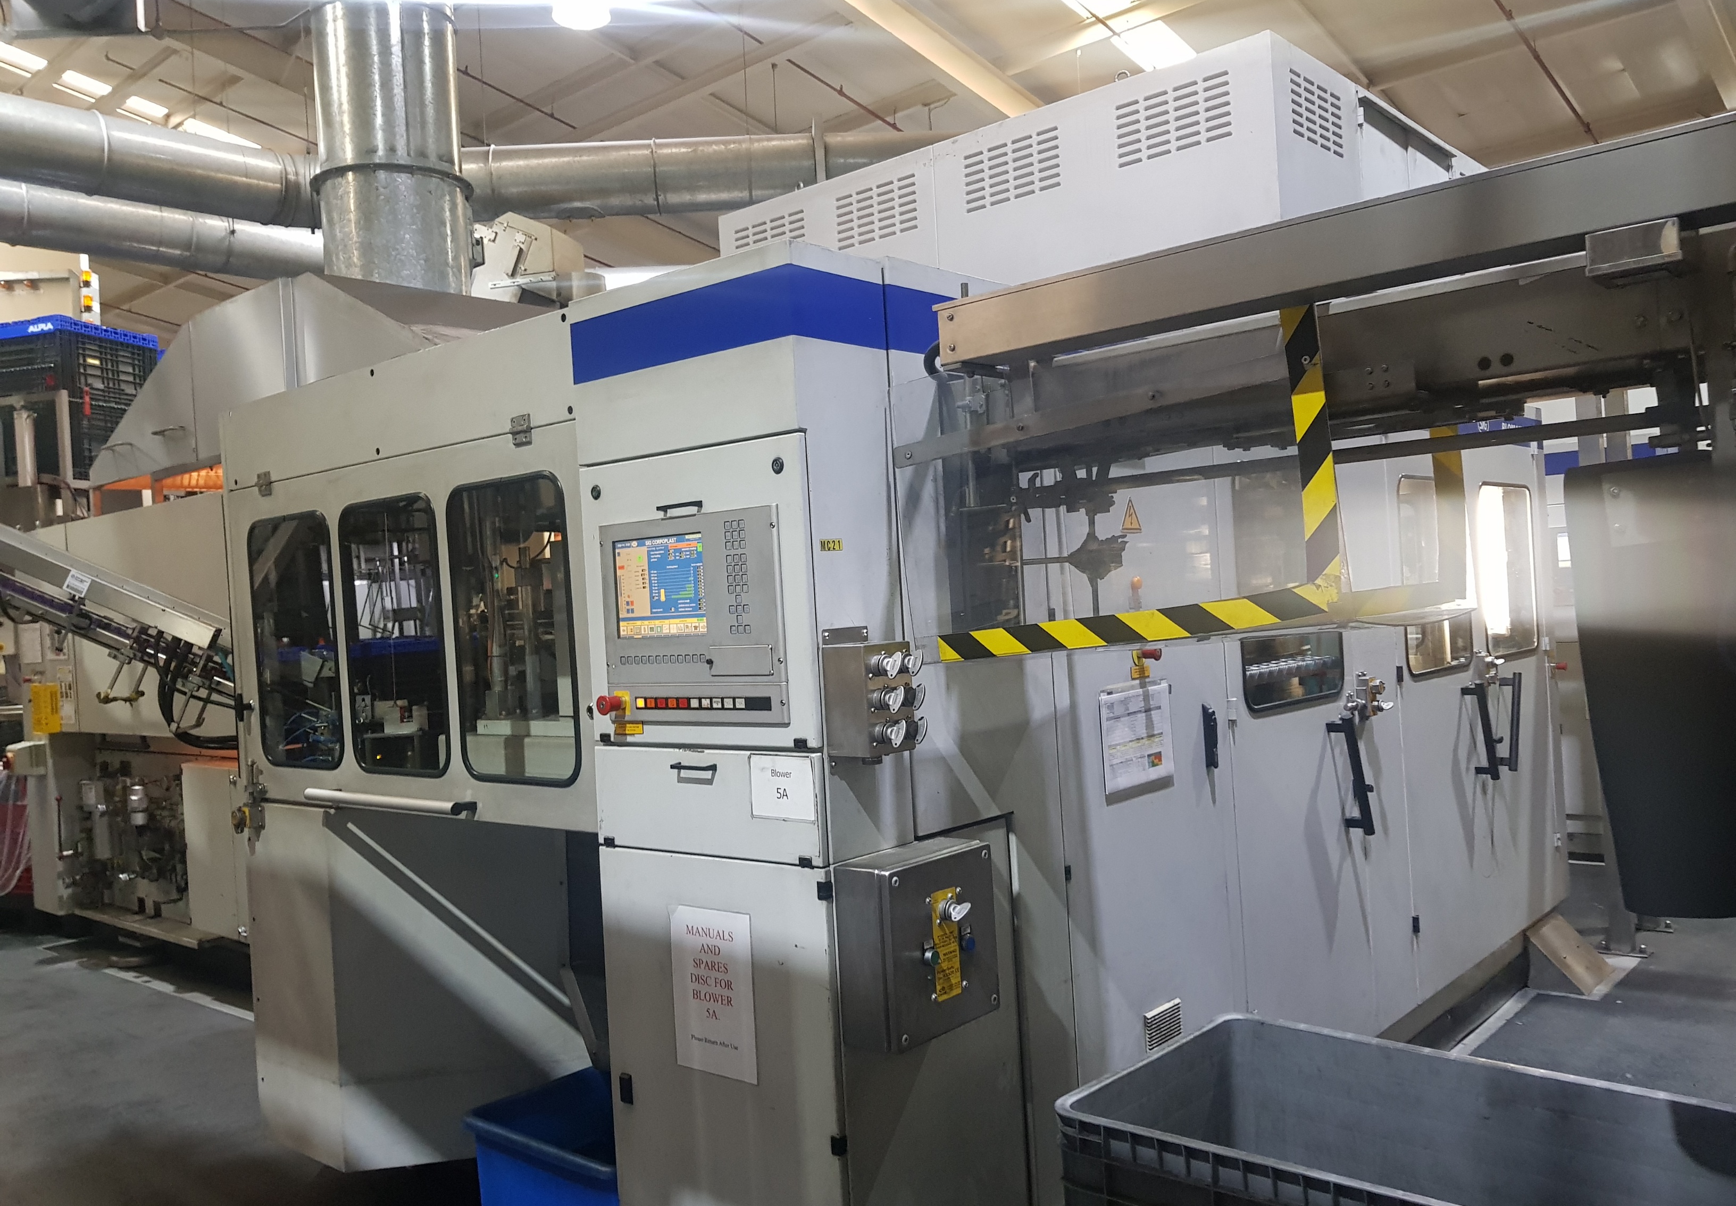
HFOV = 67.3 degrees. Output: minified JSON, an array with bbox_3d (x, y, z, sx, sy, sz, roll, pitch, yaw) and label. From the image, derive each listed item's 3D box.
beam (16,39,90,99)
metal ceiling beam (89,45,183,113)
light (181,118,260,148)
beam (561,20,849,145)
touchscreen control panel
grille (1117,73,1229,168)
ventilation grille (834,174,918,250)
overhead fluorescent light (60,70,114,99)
[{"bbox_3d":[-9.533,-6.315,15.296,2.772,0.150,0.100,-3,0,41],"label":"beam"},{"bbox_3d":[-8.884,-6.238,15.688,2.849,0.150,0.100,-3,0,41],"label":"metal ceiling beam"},{"bbox_3d":[-8.474,-6.133,17.066,0.270,0.070,0.950,-3,-9,41],"label":"light"},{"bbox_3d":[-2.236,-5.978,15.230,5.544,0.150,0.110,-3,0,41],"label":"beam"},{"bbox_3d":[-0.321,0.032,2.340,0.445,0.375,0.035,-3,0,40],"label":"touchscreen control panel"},{"bbox_3d":[0.903,-1.429,3.866,0.365,0.188,0.020,-3,0,40],"label":"grille"},{"bbox_3d":[0.029,-1.376,4.595,0.358,0.189,0.020,-3,0,40],"label":"ventilation grille"},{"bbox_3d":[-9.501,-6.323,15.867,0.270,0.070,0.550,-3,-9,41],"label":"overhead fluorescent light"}]

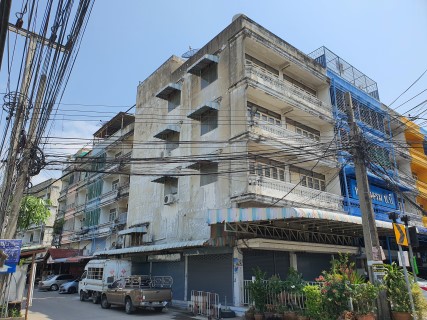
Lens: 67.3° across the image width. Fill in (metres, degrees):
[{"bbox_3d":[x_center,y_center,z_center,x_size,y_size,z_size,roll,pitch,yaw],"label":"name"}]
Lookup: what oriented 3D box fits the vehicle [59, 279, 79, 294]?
[{"bbox_3d":[-11.151,10.931,28.368,4.200,1.470,1.700,12,-22,-32],"label":"vehicle"}]

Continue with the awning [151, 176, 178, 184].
[{"bbox_3d":[-3.144,1.109,20.766,0.983,0.470,1.747,14,-23,-37],"label":"awning"}]

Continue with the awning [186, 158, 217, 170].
[{"bbox_3d":[-0.652,0.238,18.400,1.000,0.480,1.850,15,-24,-36],"label":"awning"}]

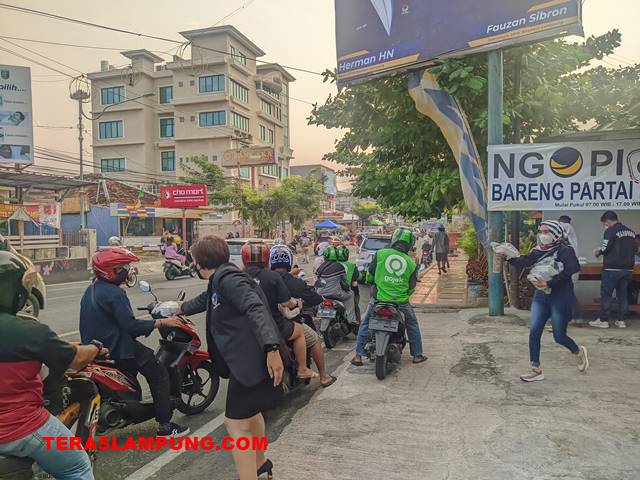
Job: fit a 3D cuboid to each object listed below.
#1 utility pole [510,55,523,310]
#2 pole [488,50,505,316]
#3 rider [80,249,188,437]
[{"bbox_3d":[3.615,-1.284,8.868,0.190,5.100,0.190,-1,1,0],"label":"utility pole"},{"bbox_3d":[2.754,-0.909,7.500,0.220,4.200,0.220,-1,2,0],"label":"pole"},{"bbox_3d":[-1.467,0.781,3.781,0.640,1.470,0.880,0,1,44],"label":"rider"}]

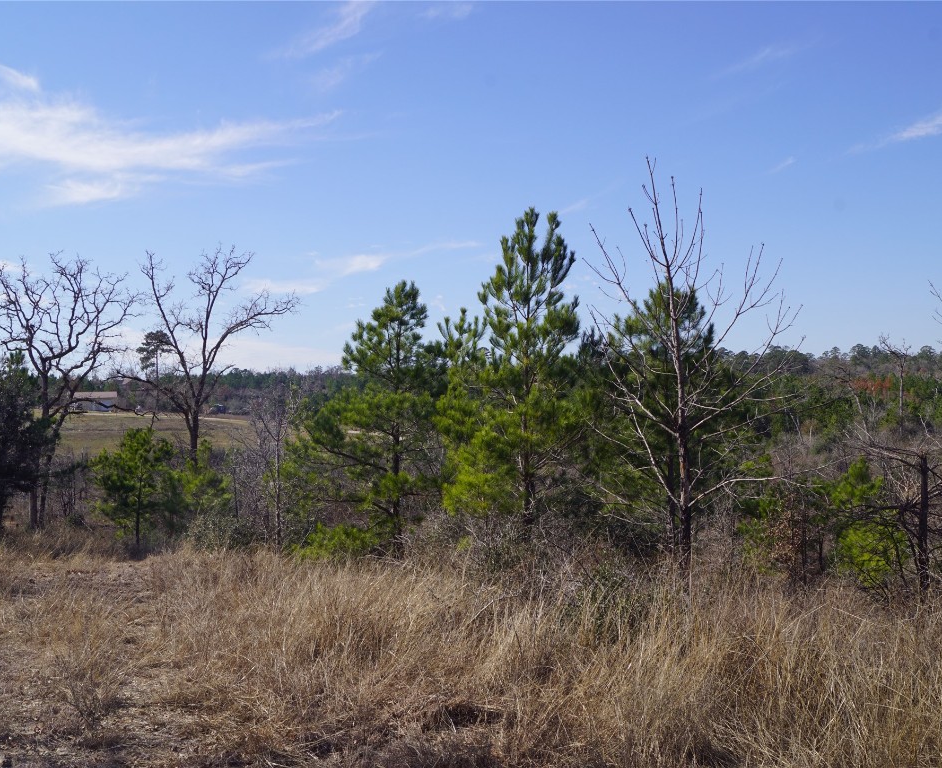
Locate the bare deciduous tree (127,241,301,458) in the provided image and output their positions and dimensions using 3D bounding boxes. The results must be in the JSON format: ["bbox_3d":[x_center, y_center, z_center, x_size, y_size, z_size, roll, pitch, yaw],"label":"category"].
[{"bbox_3d":[-7.535,-0.201,33.000,5.080,7.460,4.700,0,0,0],"label":"bare deciduous tree"}]

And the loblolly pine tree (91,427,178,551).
[{"bbox_3d":[-4.732,1.484,16.200,1.190,1.750,1.200,0,0,0],"label":"loblolly pine tree"}]

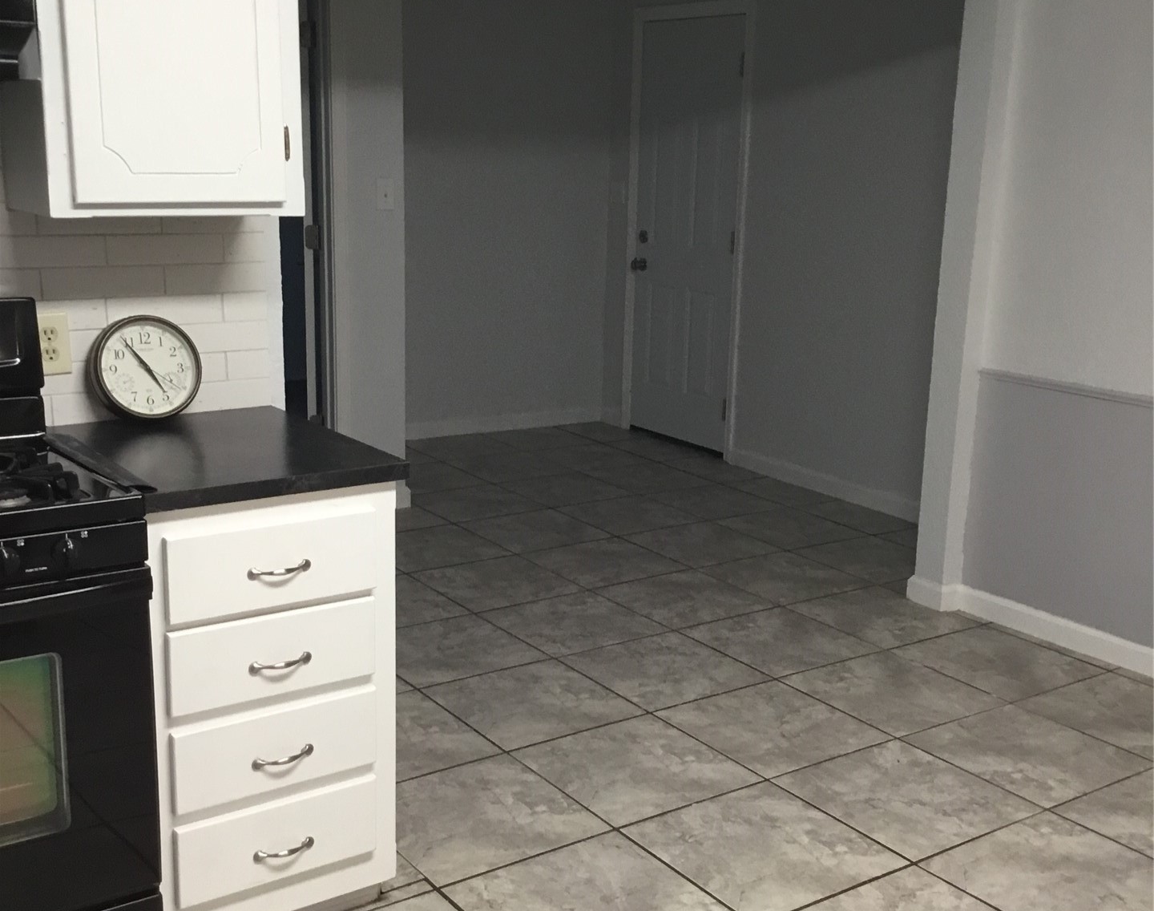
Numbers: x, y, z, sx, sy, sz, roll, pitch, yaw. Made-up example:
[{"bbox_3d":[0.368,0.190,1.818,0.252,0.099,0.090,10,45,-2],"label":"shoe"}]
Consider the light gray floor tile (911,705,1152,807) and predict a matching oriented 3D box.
[{"bbox_3d":[1.153,0.762,3.526,0.451,0.012,0.451,-7,16,-35],"label":"light gray floor tile"}]

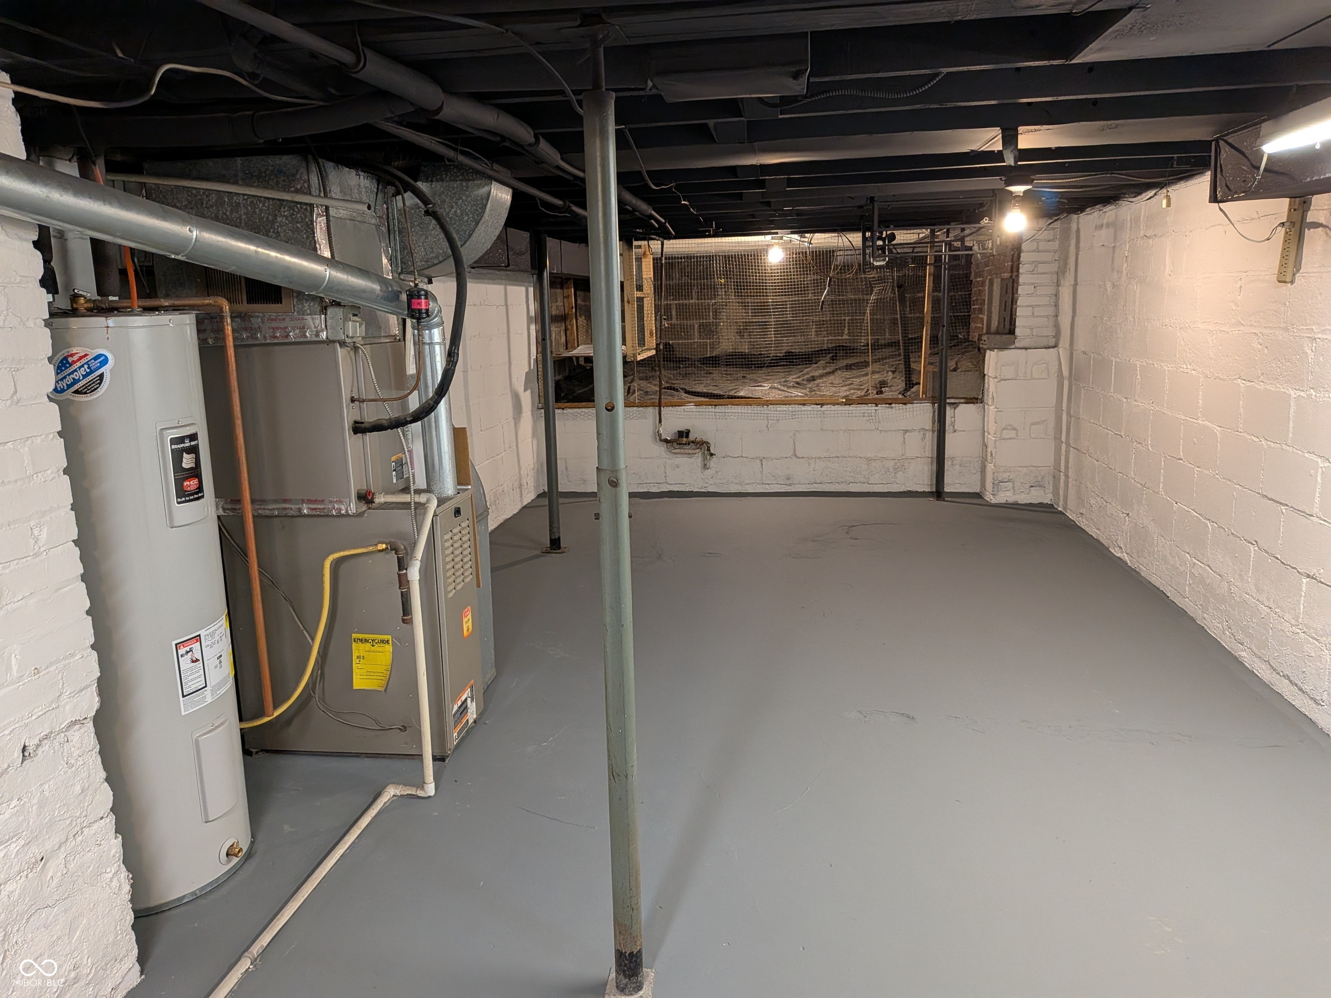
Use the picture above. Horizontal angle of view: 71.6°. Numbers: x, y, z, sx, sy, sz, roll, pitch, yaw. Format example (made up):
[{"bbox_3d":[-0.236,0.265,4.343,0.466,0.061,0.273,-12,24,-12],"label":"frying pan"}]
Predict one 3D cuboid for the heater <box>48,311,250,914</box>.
[{"bbox_3d":[-1.425,0.280,2.430,0.475,1.490,0.475,2,12,17],"label":"heater"}]

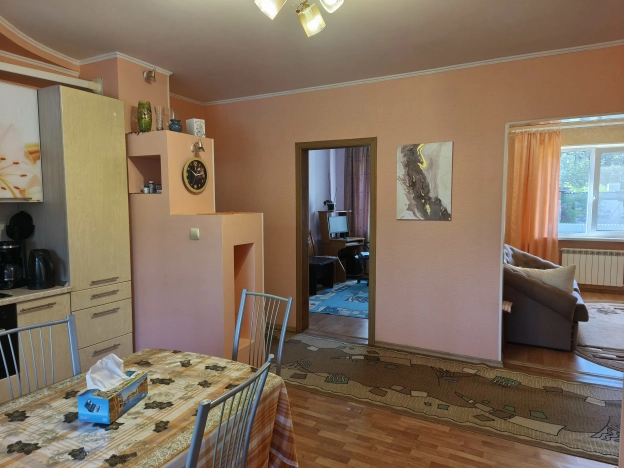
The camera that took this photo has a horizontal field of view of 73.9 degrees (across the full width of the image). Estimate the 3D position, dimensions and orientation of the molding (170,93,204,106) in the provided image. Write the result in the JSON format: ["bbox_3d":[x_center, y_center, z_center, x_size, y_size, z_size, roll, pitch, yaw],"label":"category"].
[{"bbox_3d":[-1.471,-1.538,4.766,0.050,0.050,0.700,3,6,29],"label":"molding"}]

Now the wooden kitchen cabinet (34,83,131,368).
[{"bbox_3d":[-1.820,0.096,3.218,0.590,2.227,0.486,3,6,29],"label":"wooden kitchen cabinet"}]

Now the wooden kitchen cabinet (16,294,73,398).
[{"bbox_3d":[-2.011,0.810,2.916,0.570,0.795,0.332,3,6,29],"label":"wooden kitchen cabinet"}]

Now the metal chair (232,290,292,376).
[{"bbox_3d":[-0.397,0.833,2.369,0.400,0.900,0.480,3,6,34],"label":"metal chair"}]

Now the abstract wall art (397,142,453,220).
[{"bbox_3d":[1.038,-0.472,3.826,0.508,0.694,0.025,3,6,29],"label":"abstract wall art"}]

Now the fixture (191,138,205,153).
[{"bbox_3d":[-0.872,-0.675,3.183,0.105,0.105,0.065,3,6,29],"label":"fixture"}]

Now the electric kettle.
[{"bbox_3d":[-1.892,0.249,2.876,0.155,0.250,0.190,3,6,29],"label":"electric kettle"}]

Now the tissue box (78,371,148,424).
[{"bbox_3d":[-0.684,0.563,1.444,0.115,0.084,0.210,1,5,11],"label":"tissue box"}]

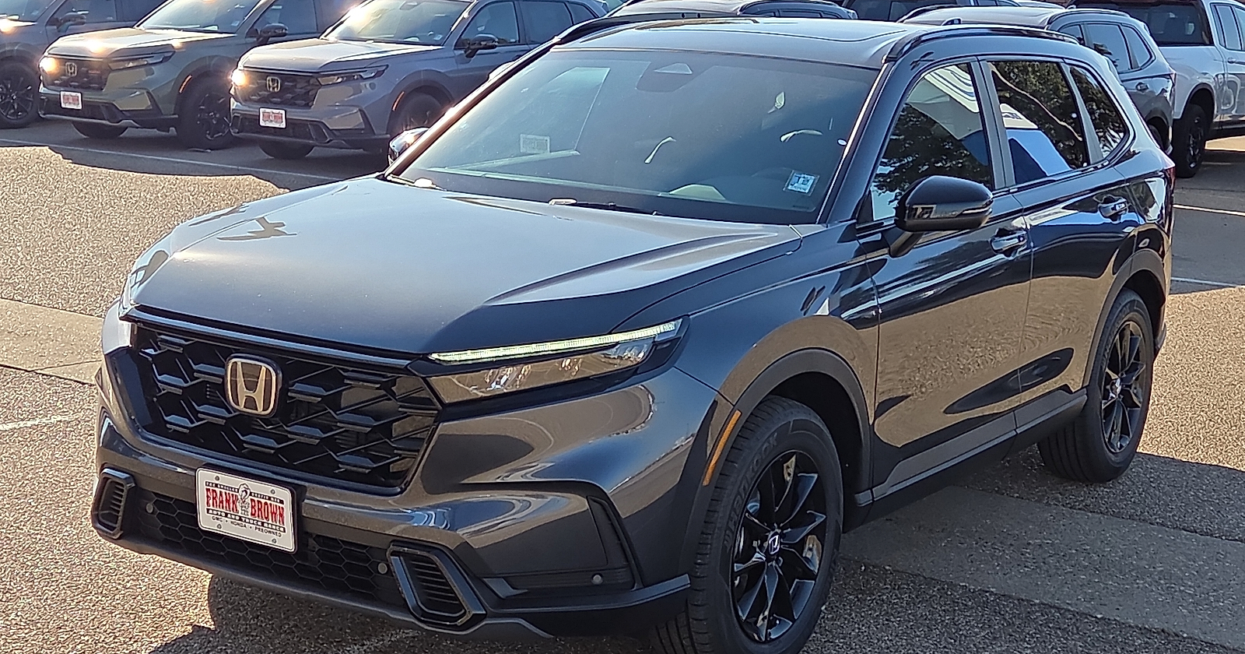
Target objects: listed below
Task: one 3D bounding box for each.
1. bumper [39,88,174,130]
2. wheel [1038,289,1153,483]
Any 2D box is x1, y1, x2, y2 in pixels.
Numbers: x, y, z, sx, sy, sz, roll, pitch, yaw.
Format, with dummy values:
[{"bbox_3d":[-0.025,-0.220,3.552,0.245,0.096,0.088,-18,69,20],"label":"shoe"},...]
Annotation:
[{"bbox_3d":[-5.145,-2.162,18.227,1.800,0.390,0.540,10,13,36],"label":"bumper"},{"bbox_3d":[1.793,0.207,7.012,0.240,0.725,0.730,9,12,32],"label":"wheel"}]

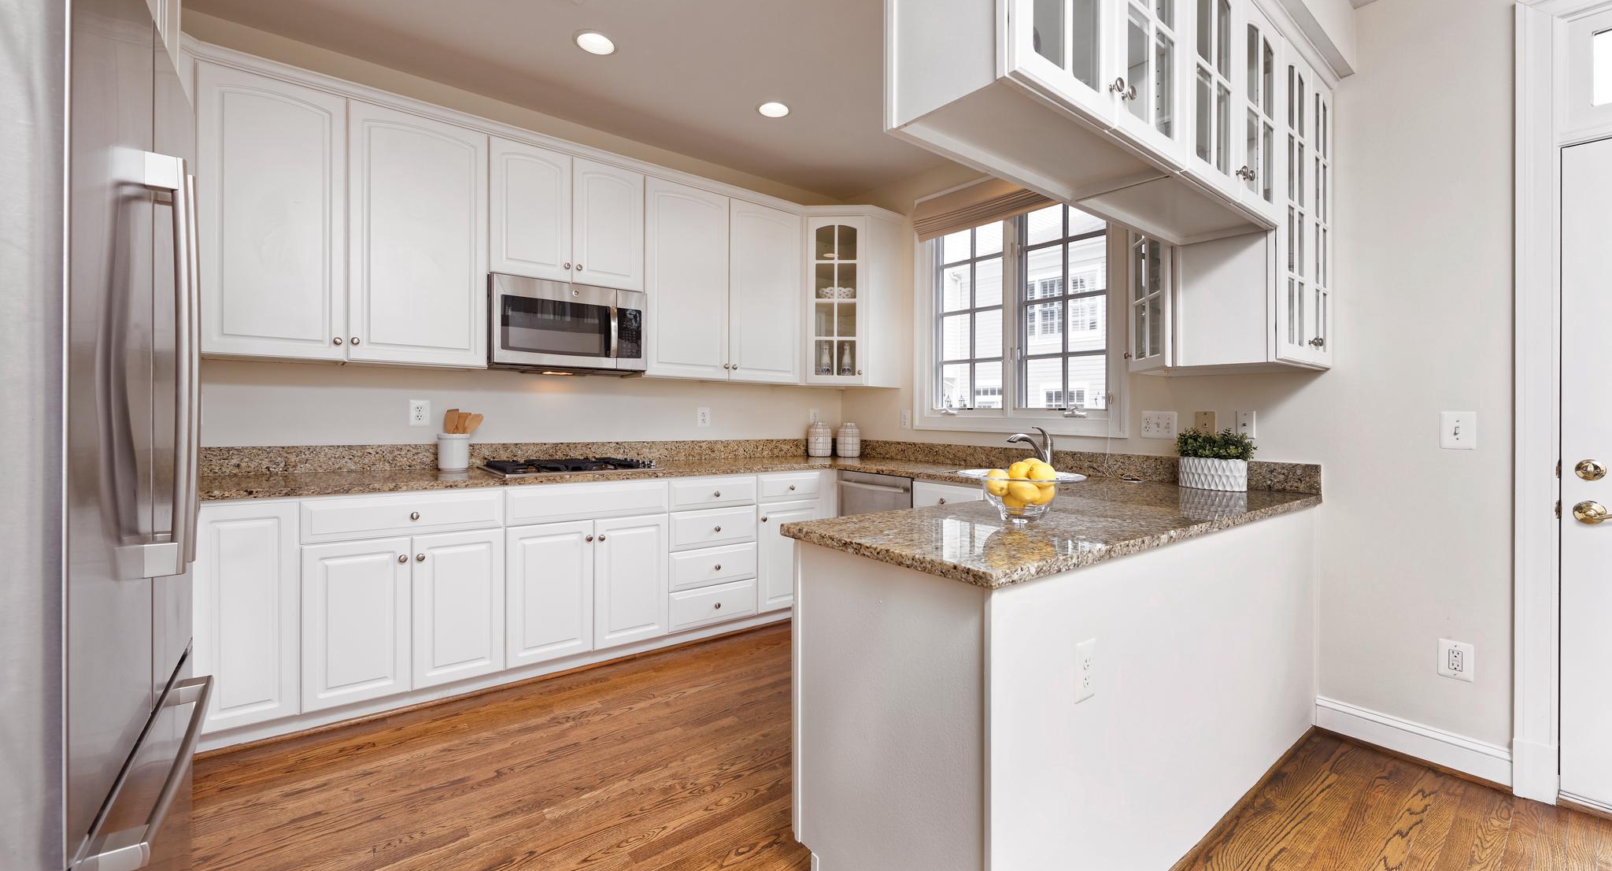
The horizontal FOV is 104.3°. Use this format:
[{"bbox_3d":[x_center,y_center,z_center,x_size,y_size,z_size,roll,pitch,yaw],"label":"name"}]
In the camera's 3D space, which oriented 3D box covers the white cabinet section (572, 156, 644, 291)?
[{"bbox_3d":[-1.115,-1.074,3.369,0.380,0.617,0.330,0,1,-38],"label":"white cabinet section"}]

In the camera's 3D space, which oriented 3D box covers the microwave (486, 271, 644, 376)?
[{"bbox_3d":[-1.250,-0.538,3.231,0.755,0.426,0.410,0,1,-39],"label":"microwave"}]

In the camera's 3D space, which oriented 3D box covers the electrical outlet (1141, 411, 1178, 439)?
[{"bbox_3d":[1.619,-0.045,2.877,0.009,0.120,0.153,0,1,-38],"label":"electrical outlet"}]

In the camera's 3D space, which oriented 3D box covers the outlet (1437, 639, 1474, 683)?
[{"bbox_3d":[2.261,0.783,2.183,0.012,0.125,0.085,0,1,-39],"label":"outlet"}]

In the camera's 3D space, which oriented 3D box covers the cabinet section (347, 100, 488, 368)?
[{"bbox_3d":[-1.773,-0.844,2.857,0.526,1.068,0.330,0,1,-38],"label":"cabinet section"}]

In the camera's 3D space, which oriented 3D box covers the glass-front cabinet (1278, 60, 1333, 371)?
[{"bbox_3d":[1.651,-0.771,2.324,0.620,1.060,0.340,0,1,-38],"label":"glass-front cabinet"}]

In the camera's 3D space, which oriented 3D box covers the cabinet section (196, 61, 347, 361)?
[{"bbox_3d":[-2.153,-0.841,2.559,0.439,1.068,0.330,0,1,-38],"label":"cabinet section"}]

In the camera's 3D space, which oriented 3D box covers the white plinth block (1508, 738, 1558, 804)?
[{"bbox_3d":[2.359,1.084,2.027,0.036,0.183,0.092,0,1,-38],"label":"white plinth block"}]

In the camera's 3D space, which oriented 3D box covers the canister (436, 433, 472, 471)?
[{"bbox_3d":[-1.691,0.076,3.013,0.142,0.168,0.142,0,1,-39],"label":"canister"}]

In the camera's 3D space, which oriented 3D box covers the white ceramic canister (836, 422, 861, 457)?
[{"bbox_3d":[0.294,0.032,4.280,0.160,0.243,0.160,0,1,0],"label":"white ceramic canister"}]

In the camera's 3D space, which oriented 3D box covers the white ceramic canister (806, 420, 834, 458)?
[{"bbox_3d":[0.099,0.028,4.280,0.160,0.243,0.160,0,1,-38],"label":"white ceramic canister"}]

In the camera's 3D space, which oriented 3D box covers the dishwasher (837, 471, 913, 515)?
[{"bbox_3d":[0.613,0.648,3.734,0.600,0.850,0.598,0,1,-39],"label":"dishwasher"}]

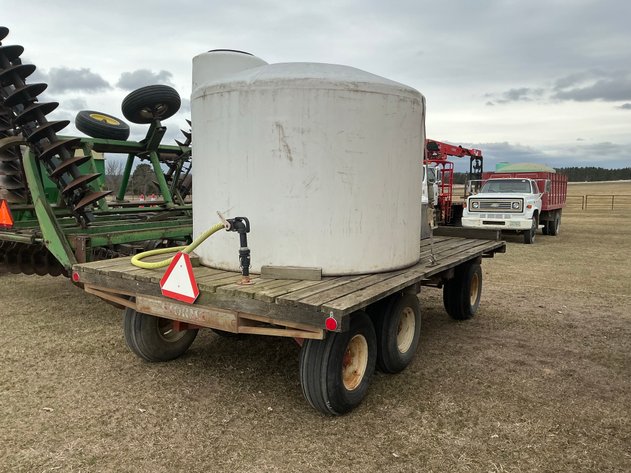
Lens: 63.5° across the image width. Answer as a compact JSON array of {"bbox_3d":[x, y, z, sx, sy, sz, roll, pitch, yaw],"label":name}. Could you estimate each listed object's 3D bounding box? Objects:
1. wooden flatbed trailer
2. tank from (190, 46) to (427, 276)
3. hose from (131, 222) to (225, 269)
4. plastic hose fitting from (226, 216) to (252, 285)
[{"bbox_3d":[0.155,0.564,5.802,2.852,0.790,4.351,5,8,33],"label":"wooden flatbed trailer"},{"bbox_3d":[-0.067,-0.755,5.344,2.351,1.930,2.351,0,6,0],"label":"tank"},{"bbox_3d":[-1.124,0.045,4.680,1.360,0.460,0.660,5,8,33],"label":"hose"},{"bbox_3d":[-0.611,0.101,3.985,0.240,0.530,0.130,3,7,21],"label":"plastic hose fitting"}]

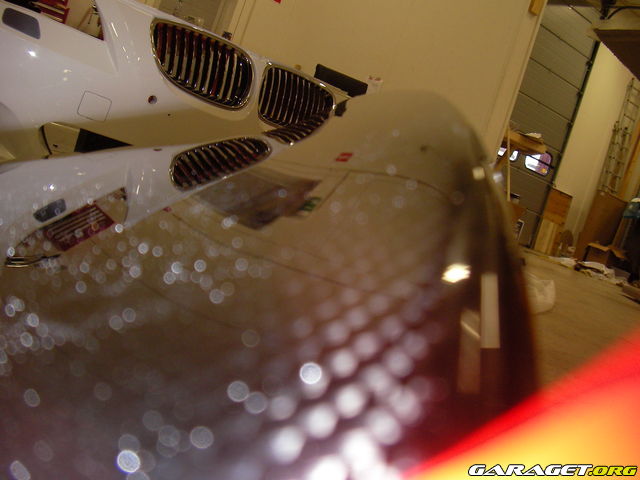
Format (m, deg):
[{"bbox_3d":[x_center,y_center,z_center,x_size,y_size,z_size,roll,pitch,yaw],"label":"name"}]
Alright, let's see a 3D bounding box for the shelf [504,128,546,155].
[{"bbox_3d":[2.581,-1.323,10.000,0.720,0.150,0.380,15,7,-26],"label":"shelf"}]

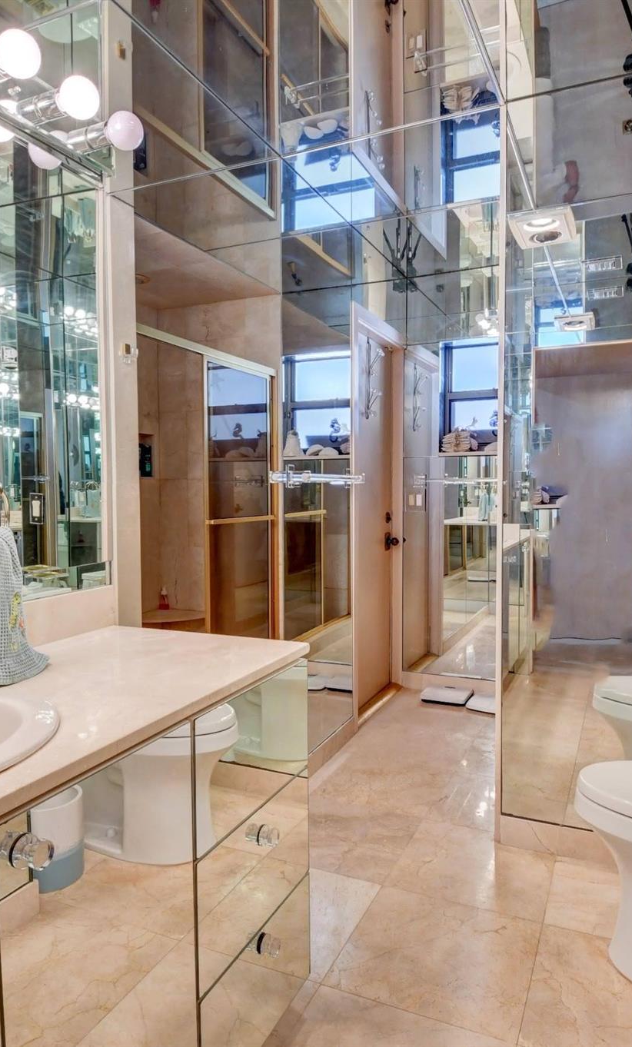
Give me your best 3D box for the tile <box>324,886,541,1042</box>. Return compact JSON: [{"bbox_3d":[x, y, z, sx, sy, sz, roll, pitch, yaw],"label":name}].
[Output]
[{"bbox_3d":[0.317,1.109,1.685,0.460,0.012,0.440,1,3,24],"label":"tile"}]

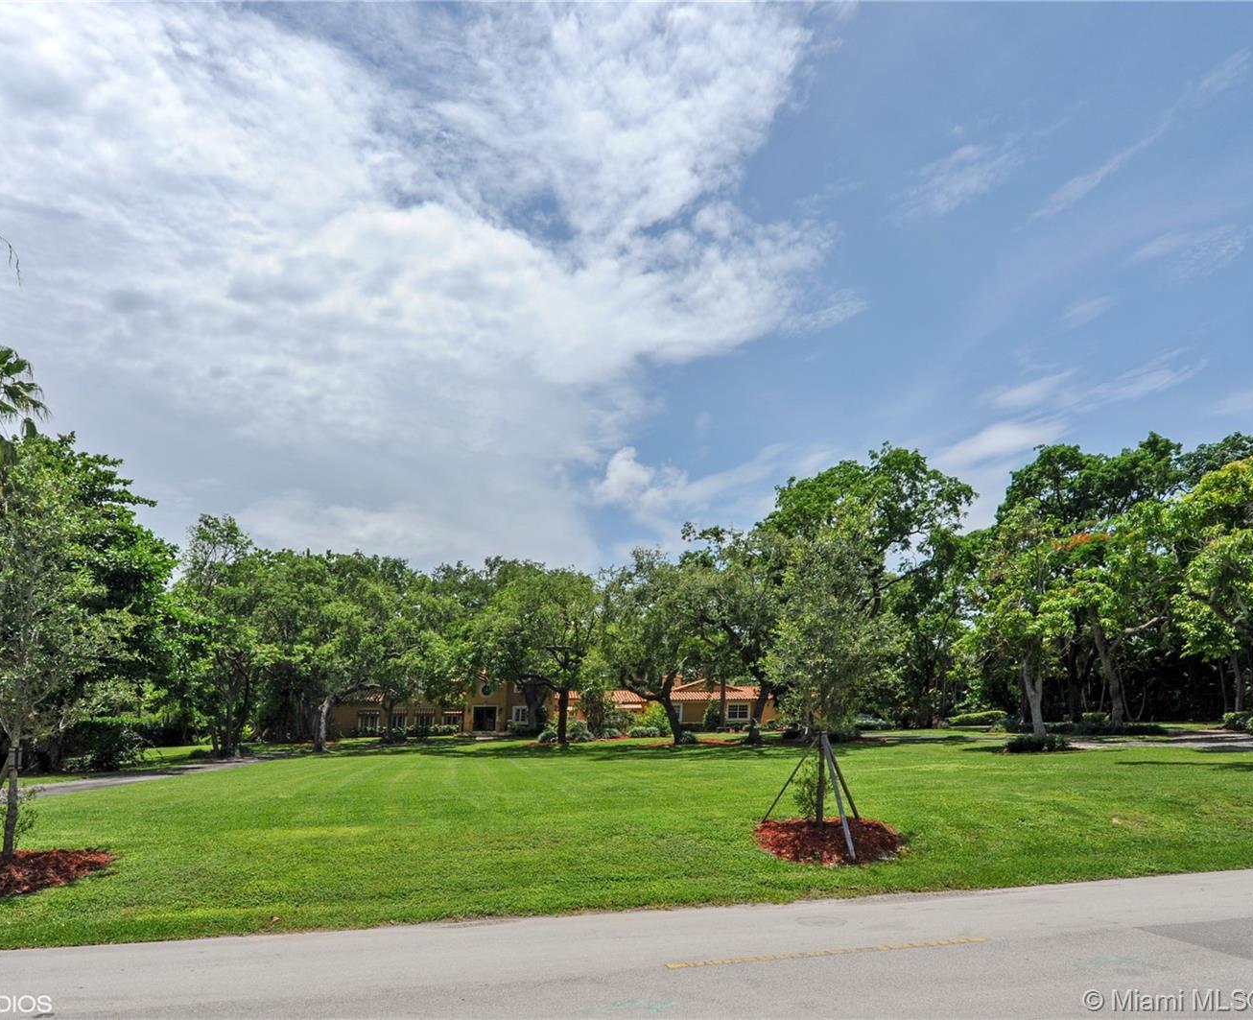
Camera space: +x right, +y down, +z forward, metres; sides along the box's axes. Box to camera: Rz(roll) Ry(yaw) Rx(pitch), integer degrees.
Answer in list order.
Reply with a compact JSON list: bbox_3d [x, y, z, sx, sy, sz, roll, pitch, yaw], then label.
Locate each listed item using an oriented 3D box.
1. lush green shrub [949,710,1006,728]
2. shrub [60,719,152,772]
[{"bbox_3d":[23.419,13.979,48.500,3.500,1.000,1.800,0,-15,0],"label":"lush green shrub"},{"bbox_3d":[-18.526,8.355,25.800,2.600,1.700,2.000,0,-15,0],"label":"shrub"}]

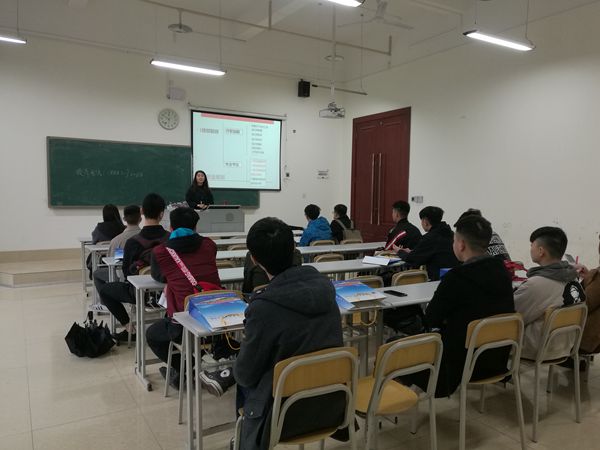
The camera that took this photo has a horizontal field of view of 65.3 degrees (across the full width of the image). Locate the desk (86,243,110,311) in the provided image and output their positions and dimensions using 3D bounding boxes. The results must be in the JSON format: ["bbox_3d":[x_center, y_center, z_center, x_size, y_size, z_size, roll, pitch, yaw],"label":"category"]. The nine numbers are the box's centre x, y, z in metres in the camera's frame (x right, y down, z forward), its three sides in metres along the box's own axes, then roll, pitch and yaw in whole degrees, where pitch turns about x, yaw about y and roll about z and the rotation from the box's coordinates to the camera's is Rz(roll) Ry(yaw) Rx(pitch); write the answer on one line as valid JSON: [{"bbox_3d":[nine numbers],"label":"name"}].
[{"bbox_3d":[-1.996,0.628,6.022,1.250,0.710,0.540,-2,5,-31],"label":"desk"}]

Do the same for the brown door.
[{"bbox_3d":[1.973,-1.068,11.619,0.100,3.335,2.117,-2,5,-31],"label":"brown door"}]

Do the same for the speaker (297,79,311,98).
[{"bbox_3d":[0.103,-3.405,11.744,0.250,0.400,0.260,-1,5,-26],"label":"speaker"}]

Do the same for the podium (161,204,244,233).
[{"bbox_3d":[-1.846,0.107,8.935,1.340,0.900,0.750,-2,5,-31],"label":"podium"}]

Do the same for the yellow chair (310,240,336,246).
[{"bbox_3d":[0.185,0.577,6.119,0.440,0.780,0.490,-1,5,-30],"label":"yellow chair"}]

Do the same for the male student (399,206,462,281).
[{"bbox_3d":[1.101,0.489,4.412,0.550,1.320,0.750,-2,5,-39],"label":"male student"}]

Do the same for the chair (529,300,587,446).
[{"bbox_3d":[1.438,0.831,2.896,0.440,0.780,0.490,-1,5,-30],"label":"chair"}]

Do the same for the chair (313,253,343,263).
[{"bbox_3d":[0.181,0.665,4.894,0.440,0.780,0.490,-1,5,-30],"label":"chair"}]

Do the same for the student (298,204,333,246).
[{"bbox_3d":[0.138,0.354,6.466,0.520,1.260,0.720,-2,5,-37],"label":"student"}]

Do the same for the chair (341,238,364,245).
[{"bbox_3d":[0.573,0.586,6.608,0.460,0.790,0.480,-2,5,-31],"label":"chair"}]

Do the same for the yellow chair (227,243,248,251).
[{"bbox_3d":[-0.757,0.600,5.572,0.440,0.780,0.490,-1,5,-30],"label":"yellow chair"}]

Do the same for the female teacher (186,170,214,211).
[{"bbox_3d":[-2.012,-0.300,9.571,0.500,1.613,0.360,-1,5,-21],"label":"female teacher"}]

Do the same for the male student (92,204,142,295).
[{"bbox_3d":[-1.976,0.409,5.346,0.520,1.240,0.740,-2,5,-31],"label":"male student"}]

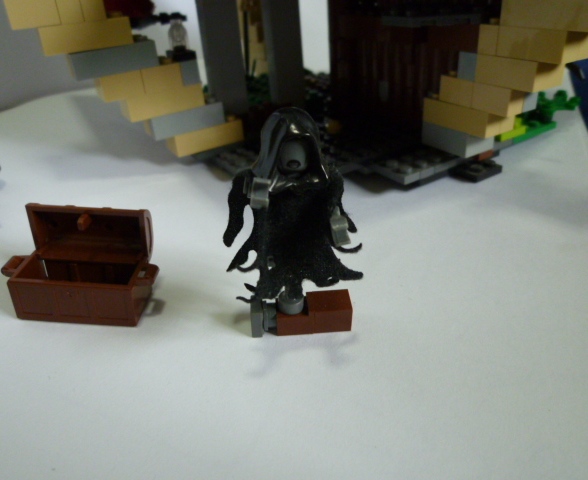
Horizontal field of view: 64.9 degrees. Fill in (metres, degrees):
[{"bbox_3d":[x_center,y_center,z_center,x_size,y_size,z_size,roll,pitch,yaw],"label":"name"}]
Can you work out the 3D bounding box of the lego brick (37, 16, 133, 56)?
[{"bbox_3d":[-0.079,-0.078,0.175,0.032,0.010,0.014,-21,34,-25],"label":"lego brick"}]

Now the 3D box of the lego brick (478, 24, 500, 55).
[{"bbox_3d":[0.071,-0.070,0.161,0.010,0.010,0.008,-20,33,-23],"label":"lego brick"}]

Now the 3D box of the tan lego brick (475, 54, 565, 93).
[{"bbox_3d":[0.078,-0.059,0.160,0.016,0.010,0.024,-20,33,-23],"label":"tan lego brick"}]

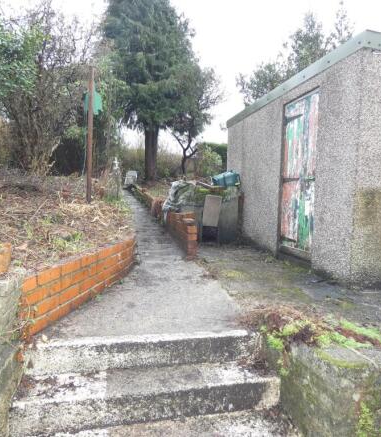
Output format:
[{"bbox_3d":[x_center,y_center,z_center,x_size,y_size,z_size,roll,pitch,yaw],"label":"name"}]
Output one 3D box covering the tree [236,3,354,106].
[{"bbox_3d":[3.750,-4.250,12.600,4.200,7.400,4.000,2,4,0],"label":"tree"}]

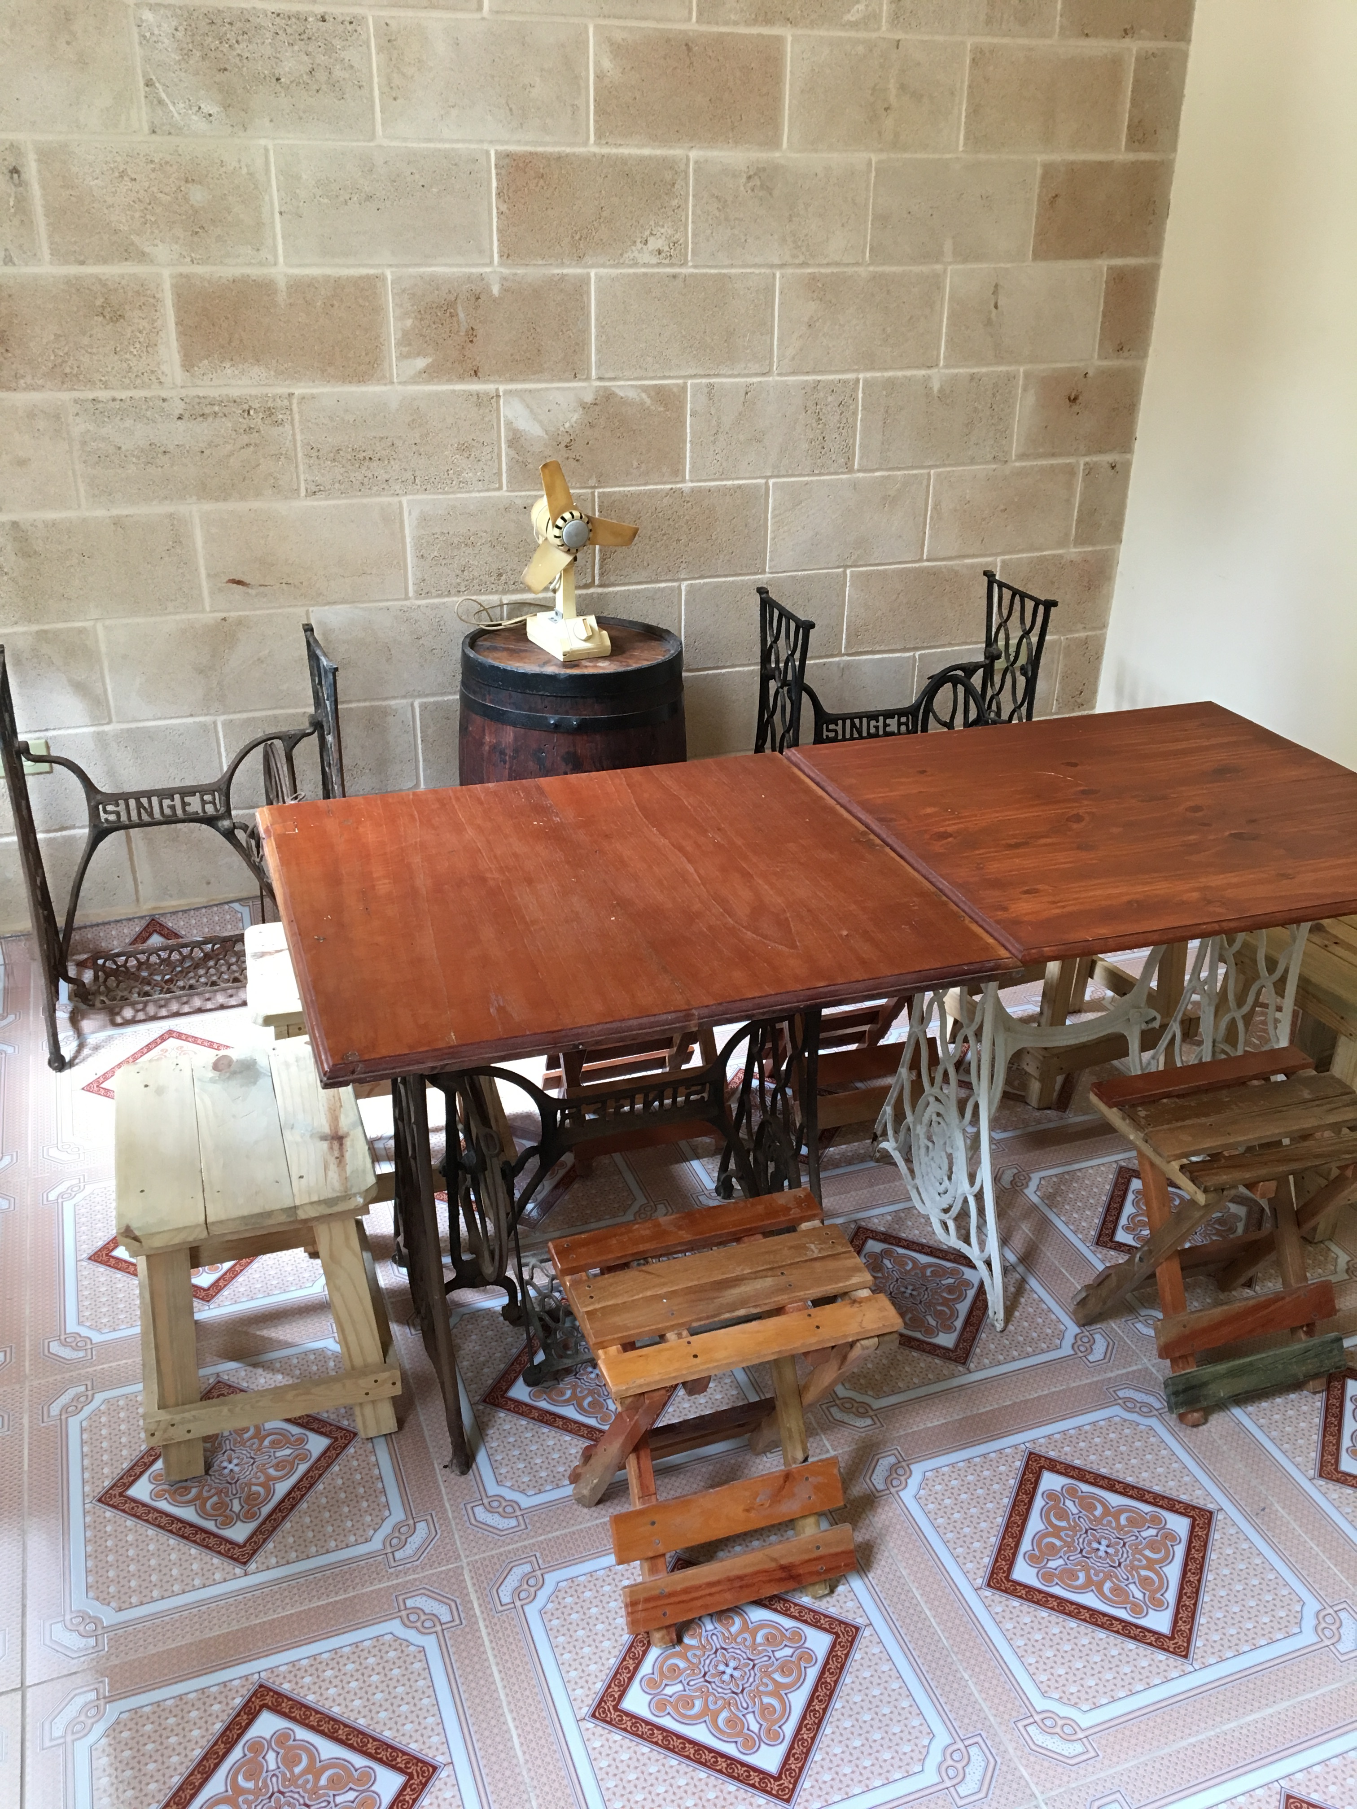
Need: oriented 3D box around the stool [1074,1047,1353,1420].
[{"bbox_3d":[0.766,0.461,2.120,0.345,0.405,0.280,-9,27,-19],"label":"stool"}]

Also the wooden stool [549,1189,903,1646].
[{"bbox_3d":[0.044,0.604,1.798,0.340,0.405,0.280,-9,27,-19],"label":"wooden stool"}]

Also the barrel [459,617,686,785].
[{"bbox_3d":[-0.211,-0.192,3.096,0.460,0.700,0.460,-9,27,-19],"label":"barrel"}]

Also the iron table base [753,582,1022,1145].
[{"bbox_3d":[0.496,-0.366,3.482,0.600,0.700,0.460,-9,27,-19],"label":"iron table base"}]

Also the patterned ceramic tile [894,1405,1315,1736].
[{"bbox_3d":[0.527,0.800,1.884,0.430,0.010,0.430,-9,27,-19],"label":"patterned ceramic tile"}]

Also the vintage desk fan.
[{"bbox_3d":[-0.193,-0.662,2.874,0.225,0.360,0.175,-13,29,-27],"label":"vintage desk fan"}]

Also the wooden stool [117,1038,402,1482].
[{"bbox_3d":[-0.585,0.461,2.070,0.315,0.405,0.430,-9,27,-19],"label":"wooden stool"}]

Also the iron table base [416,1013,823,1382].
[{"bbox_3d":[-0.099,0.293,2.097,0.580,0.700,0.465,-9,27,-19],"label":"iron table base"}]

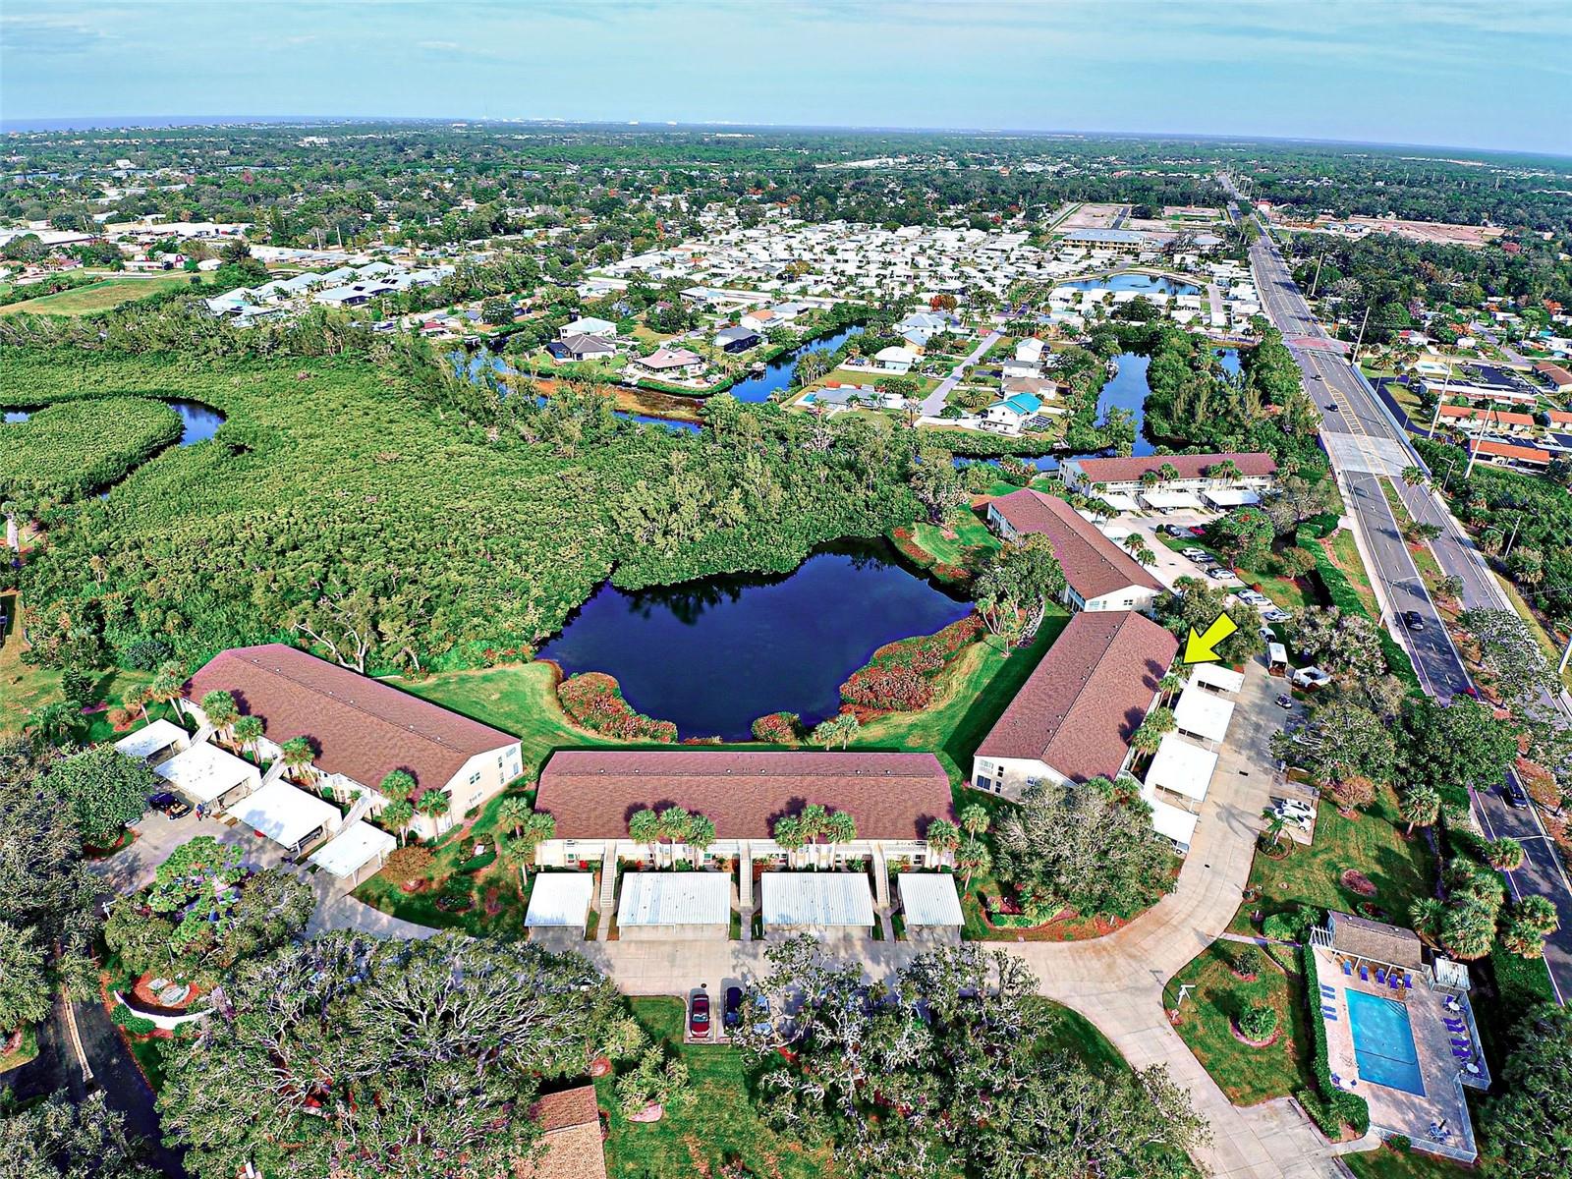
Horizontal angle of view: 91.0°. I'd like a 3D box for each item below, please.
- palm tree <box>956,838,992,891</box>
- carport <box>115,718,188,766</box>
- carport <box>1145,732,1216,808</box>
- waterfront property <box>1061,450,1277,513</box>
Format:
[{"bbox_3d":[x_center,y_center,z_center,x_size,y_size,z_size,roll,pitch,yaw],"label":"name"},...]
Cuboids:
[{"bbox_3d":[22.618,33.823,93.351,4.500,8.100,4.500,1,31,0],"label":"palm tree"},{"bbox_3d":[-94.106,23.136,115.469,6.990,2.634,6.584,14,31,22],"label":"carport"},{"bbox_3d":[57.579,26.729,112.290,7.200,2.700,12.200,19,35,27],"label":"carport"},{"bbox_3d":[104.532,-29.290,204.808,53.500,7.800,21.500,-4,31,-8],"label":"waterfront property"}]

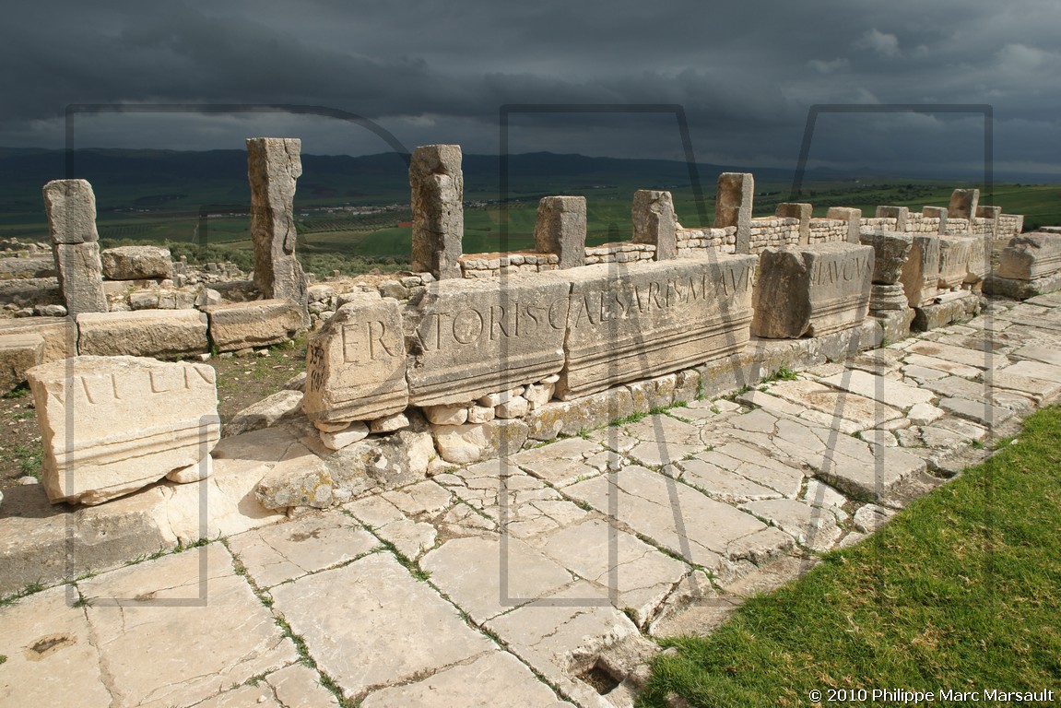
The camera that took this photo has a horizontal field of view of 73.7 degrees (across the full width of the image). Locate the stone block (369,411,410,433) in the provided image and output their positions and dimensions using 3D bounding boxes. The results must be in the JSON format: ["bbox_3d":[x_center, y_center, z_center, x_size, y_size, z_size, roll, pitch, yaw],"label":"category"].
[{"bbox_3d":[-0.772,0.334,3.711,0.202,0.084,0.202,-12,20,-35],"label":"stone block"}]

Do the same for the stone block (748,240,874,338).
[{"bbox_3d":[2.799,-0.656,7.009,1.250,0.790,0.550,-11,18,-39],"label":"stone block"}]

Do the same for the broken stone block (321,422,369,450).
[{"bbox_3d":[-0.954,0.381,3.561,0.227,0.113,0.202,-12,20,-35],"label":"broken stone block"}]

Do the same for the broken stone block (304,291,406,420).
[{"bbox_3d":[-0.970,0.017,3.871,0.460,0.580,0.400,-10,17,-36],"label":"broken stone block"}]

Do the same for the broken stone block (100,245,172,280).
[{"bbox_3d":[-4.074,-0.933,7.290,0.580,0.290,0.420,-12,20,-35],"label":"broken stone block"}]

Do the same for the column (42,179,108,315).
[{"bbox_3d":[-3.809,-0.695,6.016,0.350,1.466,0.449,-11,18,-36],"label":"column"}]

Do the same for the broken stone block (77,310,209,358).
[{"bbox_3d":[-3.351,-0.176,6.107,0.995,0.417,0.396,-11,18,-36],"label":"broken stone block"}]

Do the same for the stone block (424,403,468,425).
[{"bbox_3d":[-0.513,0.293,3.922,0.269,0.118,0.202,-12,20,-35],"label":"stone block"}]

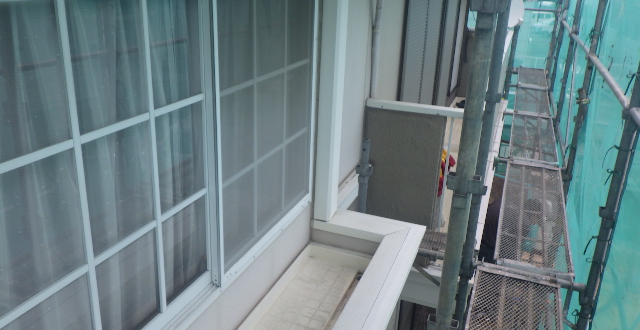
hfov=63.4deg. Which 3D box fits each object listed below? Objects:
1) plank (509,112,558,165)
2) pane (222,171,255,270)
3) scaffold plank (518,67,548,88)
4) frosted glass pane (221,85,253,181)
[{"bbox_3d":[2.116,-0.271,5.149,0.402,0.045,1.780,10,22,19],"label":"plank"},{"bbox_3d":[-0.308,0.189,1.987,0.012,0.310,0.250,10,22,19],"label":"pane"},{"bbox_3d":[3.440,-1.398,8.386,0.430,0.050,1.740,10,22,19],"label":"scaffold plank"},{"bbox_3d":[-0.294,-0.116,1.872,0.012,0.315,0.250,10,22,19],"label":"frosted glass pane"}]

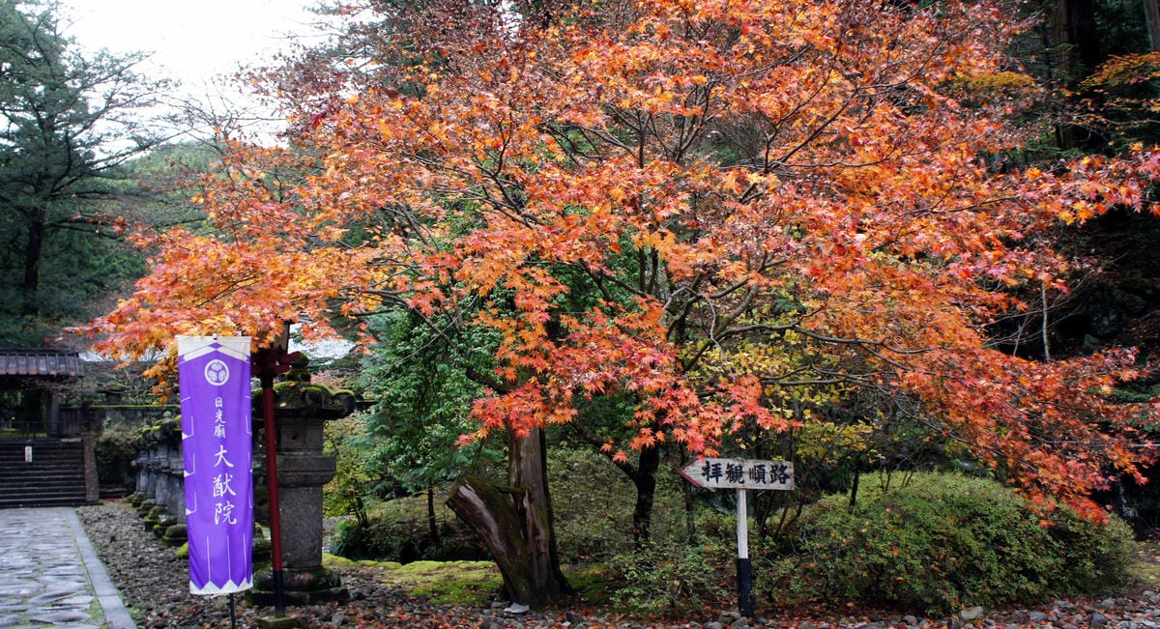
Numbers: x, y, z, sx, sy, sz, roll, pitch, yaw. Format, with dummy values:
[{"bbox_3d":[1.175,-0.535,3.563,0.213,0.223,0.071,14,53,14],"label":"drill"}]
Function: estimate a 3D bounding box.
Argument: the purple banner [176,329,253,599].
[{"bbox_3d":[-2.219,0.908,5.329,0.430,1.559,0.060,-3,-8,-17],"label":"purple banner"}]

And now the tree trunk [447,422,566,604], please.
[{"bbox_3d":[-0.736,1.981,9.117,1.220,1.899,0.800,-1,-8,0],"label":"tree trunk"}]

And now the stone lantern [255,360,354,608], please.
[{"bbox_3d":[-2.993,1.702,9.379,1.100,2.579,1.100,4,-9,-32],"label":"stone lantern"}]

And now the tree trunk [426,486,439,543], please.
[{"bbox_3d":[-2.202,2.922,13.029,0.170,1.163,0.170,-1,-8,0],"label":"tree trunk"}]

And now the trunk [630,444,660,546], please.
[{"bbox_3d":[0.845,2.434,11.502,0.360,1.630,0.300,-1,-8,0],"label":"trunk"}]

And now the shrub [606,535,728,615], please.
[{"bbox_3d":[0.865,2.532,8.609,1.150,0.627,0.950,-1,-8,0],"label":"shrub"}]

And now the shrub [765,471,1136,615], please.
[{"bbox_3d":[3.717,2.287,9.216,3.500,1.215,2.500,-2,-8,12],"label":"shrub"}]

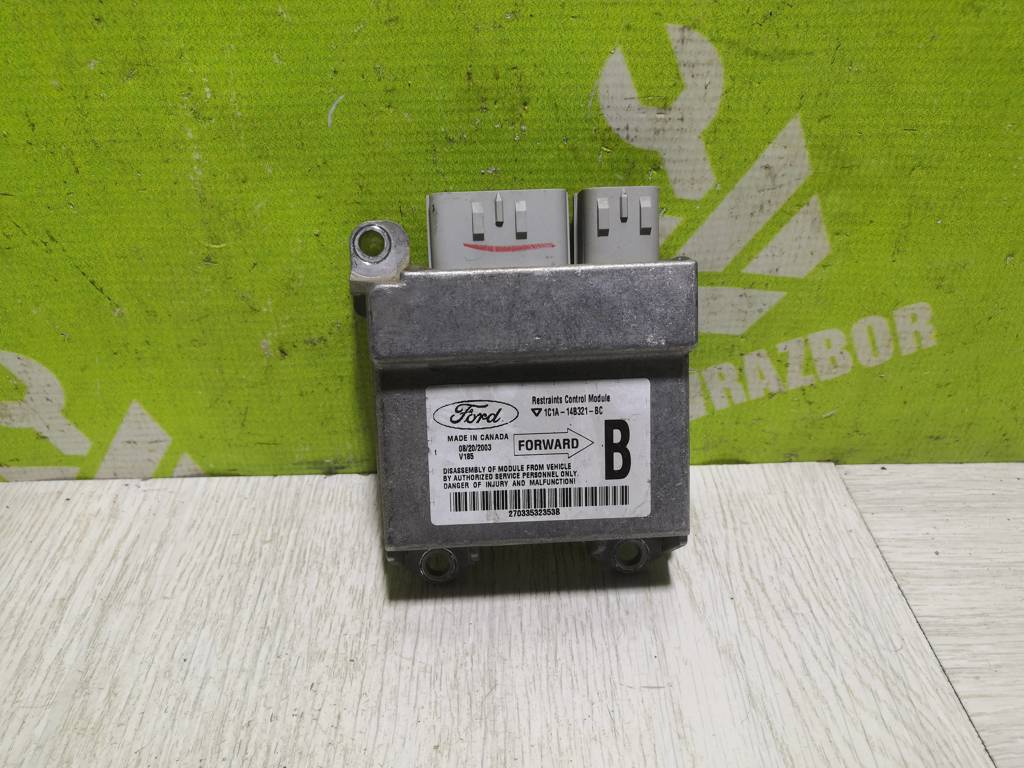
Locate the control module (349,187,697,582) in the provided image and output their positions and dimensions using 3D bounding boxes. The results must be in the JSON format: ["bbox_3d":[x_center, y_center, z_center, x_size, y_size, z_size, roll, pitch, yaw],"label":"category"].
[{"bbox_3d":[0.003,0.004,0.272,0.112,0.136,0.037,-2,7,-2],"label":"control module"}]

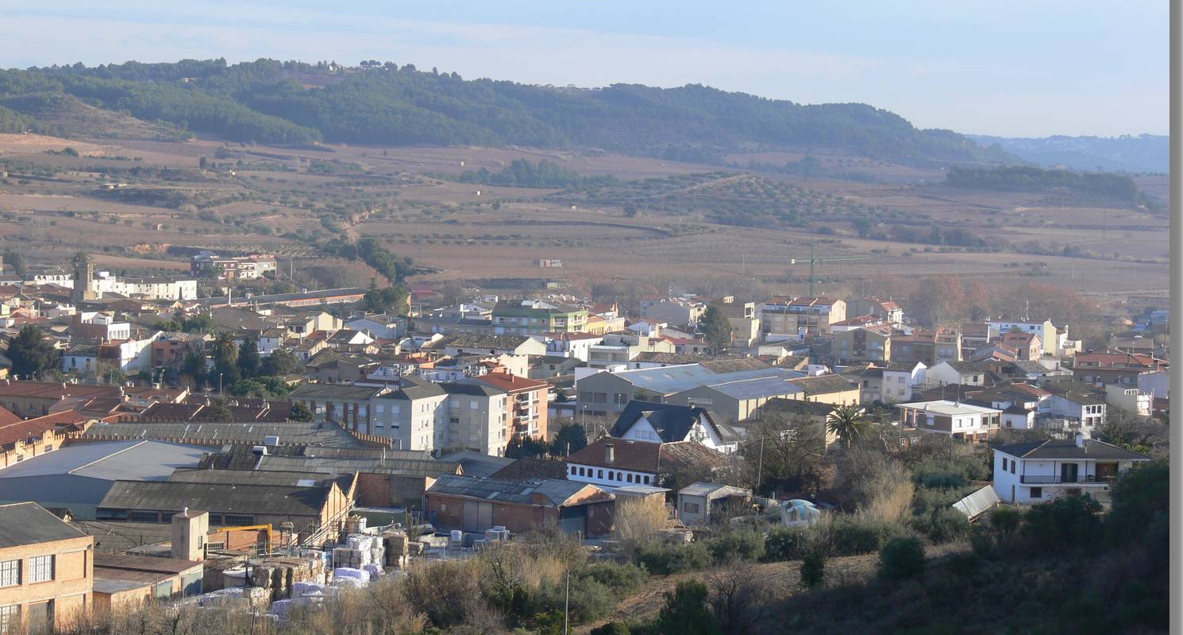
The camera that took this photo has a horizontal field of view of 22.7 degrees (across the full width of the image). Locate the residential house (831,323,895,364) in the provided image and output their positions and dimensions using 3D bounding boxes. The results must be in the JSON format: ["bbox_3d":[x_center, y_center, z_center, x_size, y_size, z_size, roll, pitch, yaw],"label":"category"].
[{"bbox_3d":[72.588,7.747,788.016,14.000,11.200,12.000,2,3,13],"label":"residential house"}]

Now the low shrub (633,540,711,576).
[{"bbox_3d":[10.280,30.256,370.747,9.496,3.810,7.000,1,3,2],"label":"low shrub"}]

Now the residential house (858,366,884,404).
[{"bbox_3d":[64.309,15.075,659.480,6.300,7.961,9.000,2,4,30],"label":"residential house"}]

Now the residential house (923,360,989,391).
[{"bbox_3d":[79.915,13.409,649.154,8.200,7.586,12.000,2,4,32],"label":"residential house"}]

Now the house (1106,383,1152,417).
[{"bbox_3d":[122.582,18.382,666.983,4.100,6.500,14.500,0,3,-15],"label":"house"}]

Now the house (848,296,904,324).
[{"bbox_3d":[100.537,-1.679,1040.502,14.500,10.446,12.000,2,4,30],"label":"house"}]

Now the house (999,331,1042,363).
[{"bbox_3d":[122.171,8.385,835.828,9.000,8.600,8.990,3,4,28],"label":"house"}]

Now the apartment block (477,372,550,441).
[{"bbox_3d":[-17.605,18.649,555.483,12.400,13.800,18.500,2,3,21],"label":"apartment block"}]

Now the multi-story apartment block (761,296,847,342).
[{"bbox_3d":[63.691,0.833,878.606,20.800,13.300,15.000,2,3,23],"label":"multi-story apartment block"}]

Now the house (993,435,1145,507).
[{"bbox_3d":[56.067,17.649,343.307,15.550,7.300,10.030,1,3,-12],"label":"house"}]

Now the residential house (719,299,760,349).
[{"bbox_3d":[43.630,2.282,862.480,10.000,12.500,8.500,2,3,22],"label":"residential house"}]

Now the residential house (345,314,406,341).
[{"bbox_3d":[-63.847,4.432,879.326,17.500,8.200,8.500,3,3,25],"label":"residential house"}]

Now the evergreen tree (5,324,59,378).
[{"bbox_3d":[-129.174,8.199,680.136,12.262,13.230,12.262,1,3,-11],"label":"evergreen tree"}]

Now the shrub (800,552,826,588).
[{"bbox_3d":[18.976,21.759,253.705,2.300,3.149,2.300,0,3,0],"label":"shrub"}]

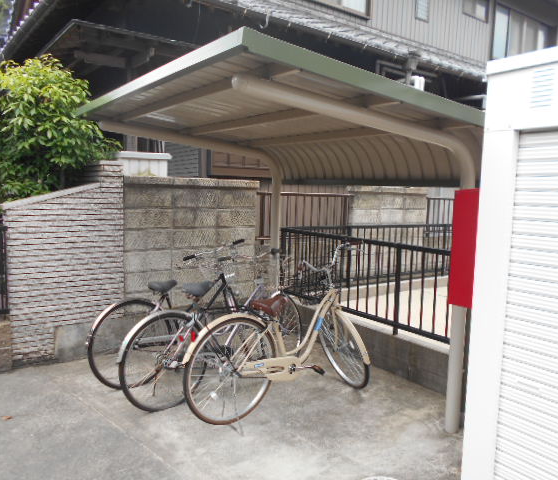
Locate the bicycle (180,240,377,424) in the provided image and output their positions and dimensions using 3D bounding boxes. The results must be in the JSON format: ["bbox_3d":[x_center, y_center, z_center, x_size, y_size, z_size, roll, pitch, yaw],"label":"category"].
[{"bbox_3d":[0.019,0.598,3.276,1.530,1.110,0.620,-3,8,-36],"label":"bicycle"}]

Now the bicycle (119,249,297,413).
[{"bbox_3d":[-0.362,0.589,3.509,1.720,1.060,0.570,-4,8,-41],"label":"bicycle"}]

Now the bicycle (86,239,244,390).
[{"bbox_3d":[-0.735,0.543,3.855,1.670,1.060,0.560,-5,9,-44],"label":"bicycle"}]

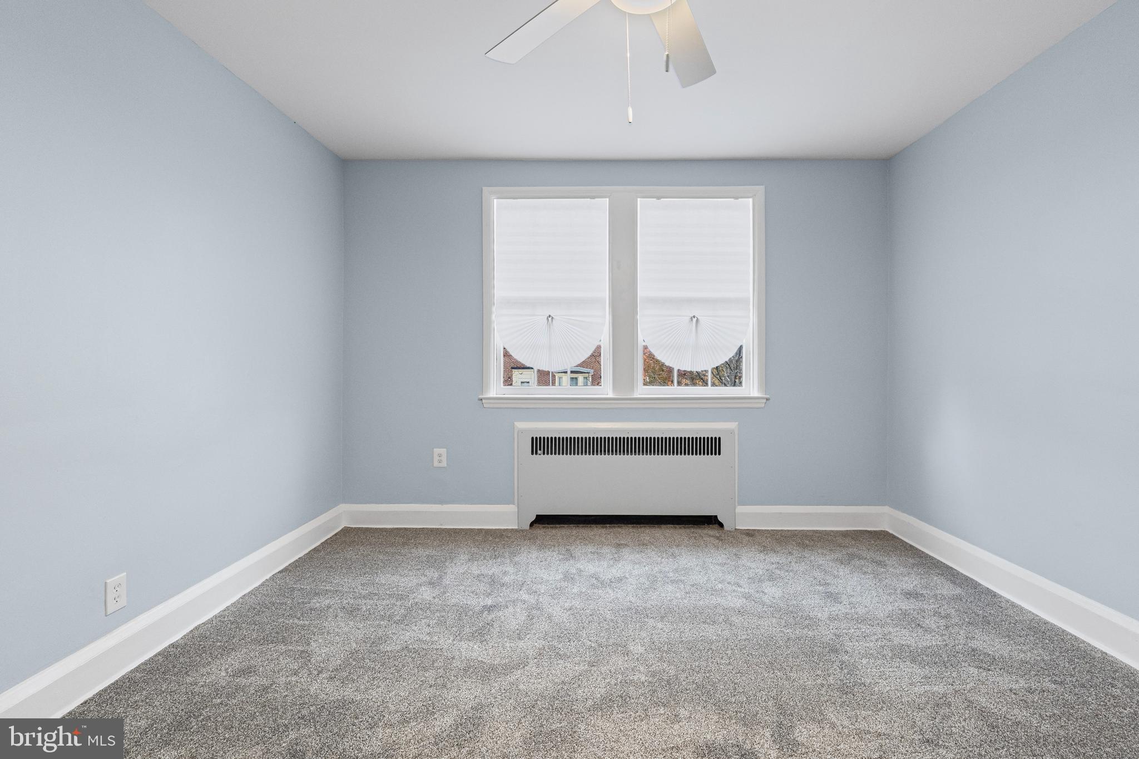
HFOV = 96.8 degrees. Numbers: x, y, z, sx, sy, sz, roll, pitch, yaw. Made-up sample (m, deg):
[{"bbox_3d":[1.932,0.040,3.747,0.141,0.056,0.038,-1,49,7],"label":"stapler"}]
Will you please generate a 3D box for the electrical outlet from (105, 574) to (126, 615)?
[{"bbox_3d":[-1.605,0.760,1.790,0.009,0.121,0.079,0,1,2],"label":"electrical outlet"}]

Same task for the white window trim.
[{"bbox_3d":[0.371,-0.555,3.430,1.925,1.505,0.110,0,1,1],"label":"white window trim"}]

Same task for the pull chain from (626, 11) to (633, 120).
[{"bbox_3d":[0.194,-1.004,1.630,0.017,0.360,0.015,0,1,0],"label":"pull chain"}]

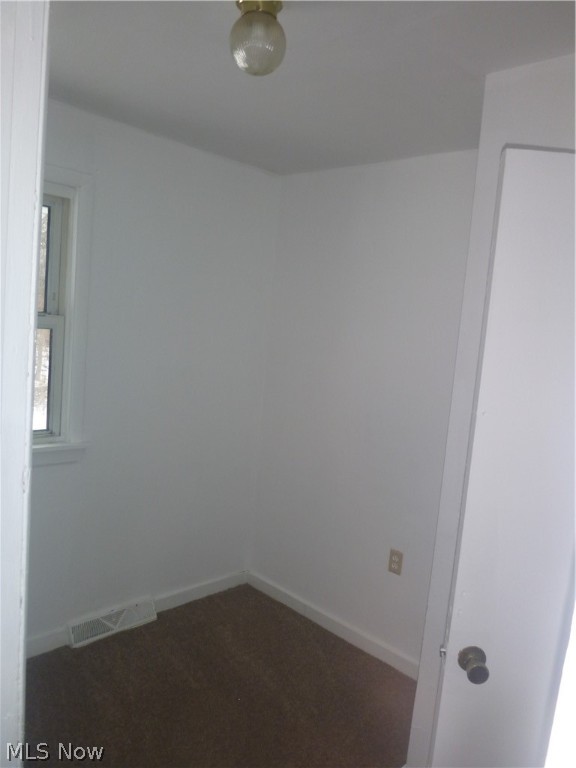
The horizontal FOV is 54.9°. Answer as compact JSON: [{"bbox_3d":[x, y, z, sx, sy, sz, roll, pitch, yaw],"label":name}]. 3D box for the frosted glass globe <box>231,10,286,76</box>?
[{"bbox_3d":[-0.081,-0.919,1.510,0.152,0.136,0.152,5,5,0],"label":"frosted glass globe"}]

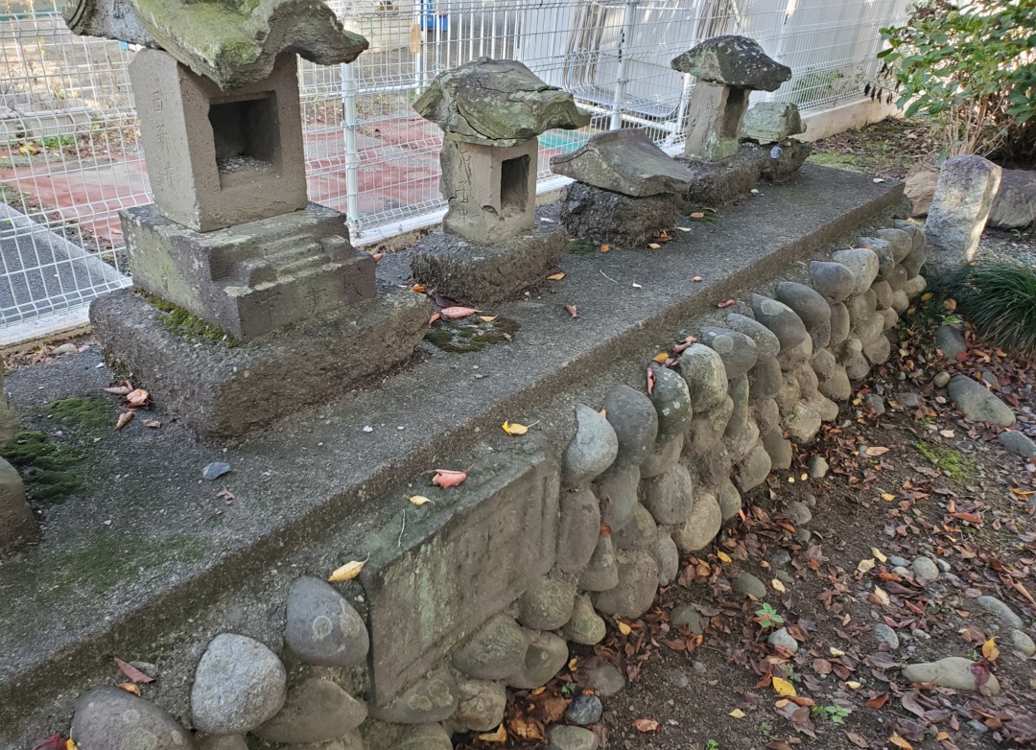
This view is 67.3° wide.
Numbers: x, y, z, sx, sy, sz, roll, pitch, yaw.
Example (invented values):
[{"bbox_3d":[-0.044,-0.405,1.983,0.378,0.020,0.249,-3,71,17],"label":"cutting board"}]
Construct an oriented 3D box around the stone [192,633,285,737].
[{"bbox_3d":[-0.712,0.792,1.997,0.210,0.260,0.232,28,38,33],"label":"stone"}]

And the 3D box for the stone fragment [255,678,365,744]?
[{"bbox_3d":[-0.549,0.888,2.049,0.270,0.140,0.170,-2,33,-11],"label":"stone fragment"}]

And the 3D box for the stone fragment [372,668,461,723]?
[{"bbox_3d":[-0.324,1.020,2.479,0.280,0.170,0.200,3,32,-3],"label":"stone fragment"}]

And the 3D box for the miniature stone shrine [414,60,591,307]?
[{"bbox_3d":[-0.116,-0.936,3.502,0.550,0.860,0.780,27,38,30],"label":"miniature stone shrine"}]

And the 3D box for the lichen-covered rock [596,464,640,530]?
[{"bbox_3d":[0.375,0.462,2.940,0.176,0.284,0.196,28,39,33],"label":"lichen-covered rock"}]

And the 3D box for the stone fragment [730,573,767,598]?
[{"bbox_3d":[0.834,0.761,2.813,0.128,0.070,0.093,27,37,33],"label":"stone fragment"}]

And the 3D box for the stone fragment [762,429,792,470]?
[{"bbox_3d":[0.874,0.251,2.624,0.098,0.160,0.085,28,38,34],"label":"stone fragment"}]

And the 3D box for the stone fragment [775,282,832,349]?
[{"bbox_3d":[1.445,-0.299,3.940,0.255,0.314,0.235,28,39,33],"label":"stone fragment"}]

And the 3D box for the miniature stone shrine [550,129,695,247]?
[{"bbox_3d":[0.537,-1.026,4.097,0.591,0.453,0.532,30,40,35],"label":"miniature stone shrine"}]

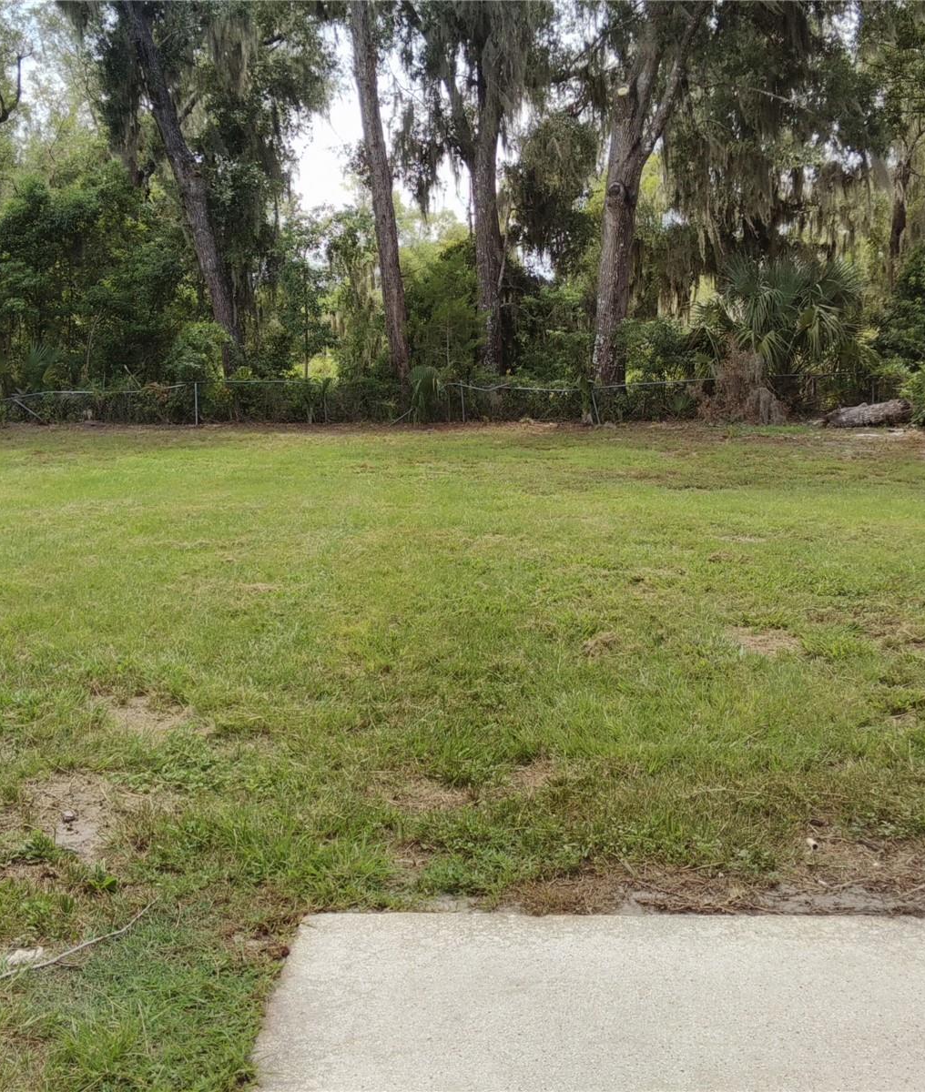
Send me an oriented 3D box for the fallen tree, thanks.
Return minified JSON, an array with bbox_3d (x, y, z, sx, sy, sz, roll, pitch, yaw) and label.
[{"bbox_3d":[8.596,-2.813,25.000,1.850,0.580,0.580,2,10,12],"label":"fallen tree"}]

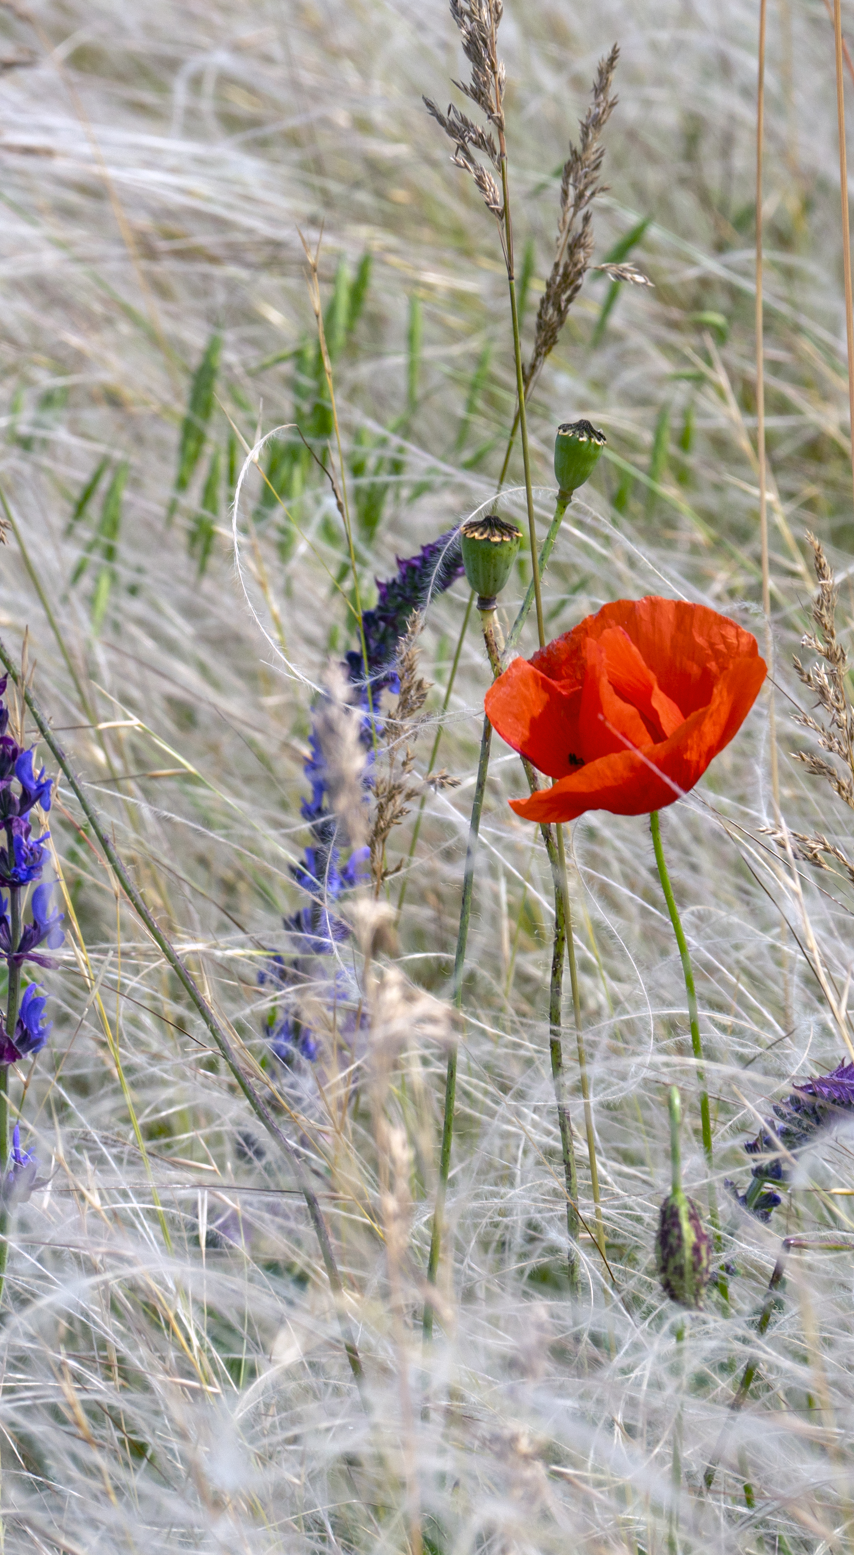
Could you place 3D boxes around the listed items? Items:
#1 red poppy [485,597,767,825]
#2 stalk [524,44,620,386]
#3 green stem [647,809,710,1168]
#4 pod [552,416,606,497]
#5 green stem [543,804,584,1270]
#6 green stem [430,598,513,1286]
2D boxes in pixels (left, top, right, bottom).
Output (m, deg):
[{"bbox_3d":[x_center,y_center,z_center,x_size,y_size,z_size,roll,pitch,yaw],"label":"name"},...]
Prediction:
[{"bbox_3d":[0.039,-0.013,3.000,0.056,0.041,0.052,0,12,0],"label":"red poppy"},{"bbox_3d":[0.029,-0.114,3.060,0.012,0.069,0.011,14,10,0],"label":"stalk"},{"bbox_3d":[0.050,0.041,3.000,0.012,0.070,0.010,0,15,0],"label":"green stem"},{"bbox_3d":[0.030,-0.064,3.020,0.011,0.013,0.011,0,15,0],"label":"pod"},{"bbox_3d":[0.027,0.053,3.000,0.008,0.091,0.008,0,15,0],"label":"green stem"},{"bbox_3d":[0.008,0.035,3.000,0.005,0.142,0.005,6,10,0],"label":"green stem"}]

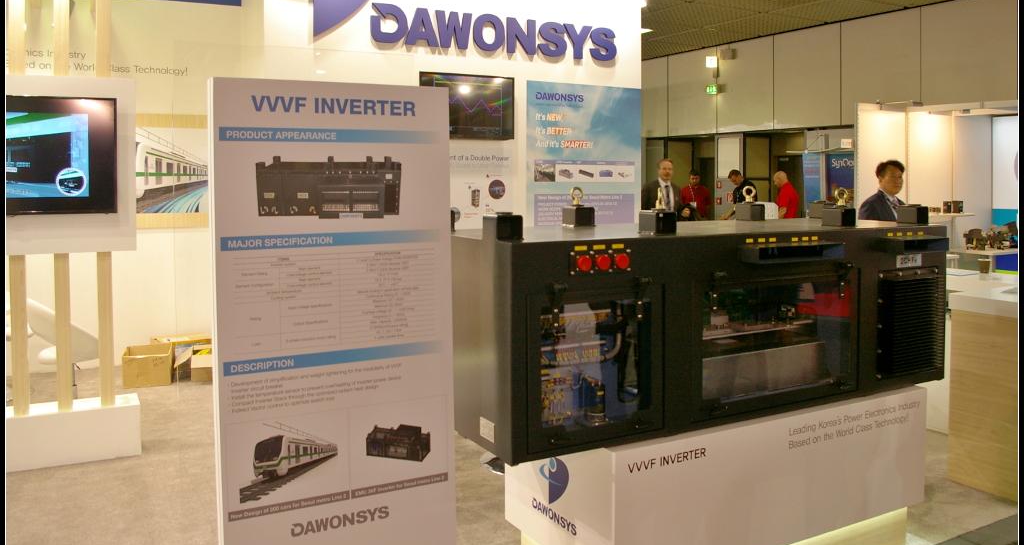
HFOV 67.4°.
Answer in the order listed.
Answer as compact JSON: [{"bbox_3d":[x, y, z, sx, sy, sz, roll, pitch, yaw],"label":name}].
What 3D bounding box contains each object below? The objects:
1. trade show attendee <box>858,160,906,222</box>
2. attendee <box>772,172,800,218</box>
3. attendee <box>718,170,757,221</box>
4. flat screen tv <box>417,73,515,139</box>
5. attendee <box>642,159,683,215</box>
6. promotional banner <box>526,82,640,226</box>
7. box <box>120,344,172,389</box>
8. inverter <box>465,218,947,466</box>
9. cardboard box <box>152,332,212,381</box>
[{"bbox_3d":[2.629,0.074,5.475,0.500,1.730,0.310,-2,5,-20],"label":"trade show attendee"},{"bbox_3d":[3.778,-0.522,10.627,0.350,1.751,0.480,0,5,9],"label":"attendee"},{"bbox_3d":[3.040,-0.495,10.327,0.450,1.766,0.480,-3,6,-30],"label":"attendee"},{"bbox_3d":[-0.406,-1.498,6.961,0.944,0.577,0.070,-3,6,-28],"label":"flat screen tv"},{"bbox_3d":[1.528,-0.252,7.778,0.520,1.790,0.320,-2,5,-14],"label":"attendee"},{"bbox_3d":[0.738,-1.056,7.640,1.342,1.600,0.030,-3,6,-28],"label":"promotional banner"},{"bbox_3d":[-2.884,0.741,6.100,0.340,0.250,0.380,-2,5,-22],"label":"box"},{"bbox_3d":[0.757,0.152,3.130,2.140,0.710,0.760,-3,6,-29],"label":"inverter"},{"bbox_3d":[-2.739,0.688,6.371,0.440,0.280,0.370,-3,6,-30],"label":"cardboard box"}]

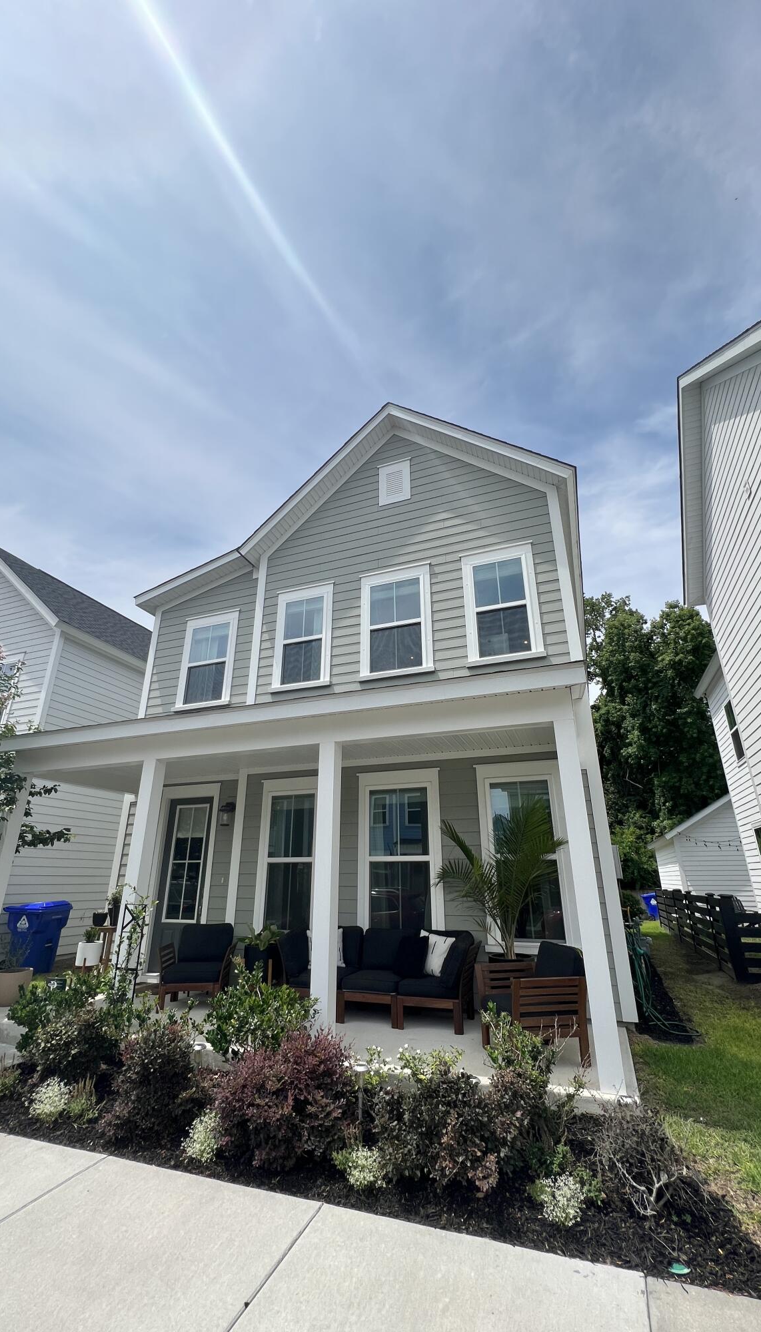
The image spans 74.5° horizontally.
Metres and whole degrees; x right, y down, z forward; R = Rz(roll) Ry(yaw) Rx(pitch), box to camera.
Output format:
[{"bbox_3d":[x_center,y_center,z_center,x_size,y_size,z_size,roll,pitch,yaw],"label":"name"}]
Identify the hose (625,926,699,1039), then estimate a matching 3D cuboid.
[{"bbox_3d":[3.231,3.581,5.853,0.580,0.960,1.100,-8,-24,20],"label":"hose"}]

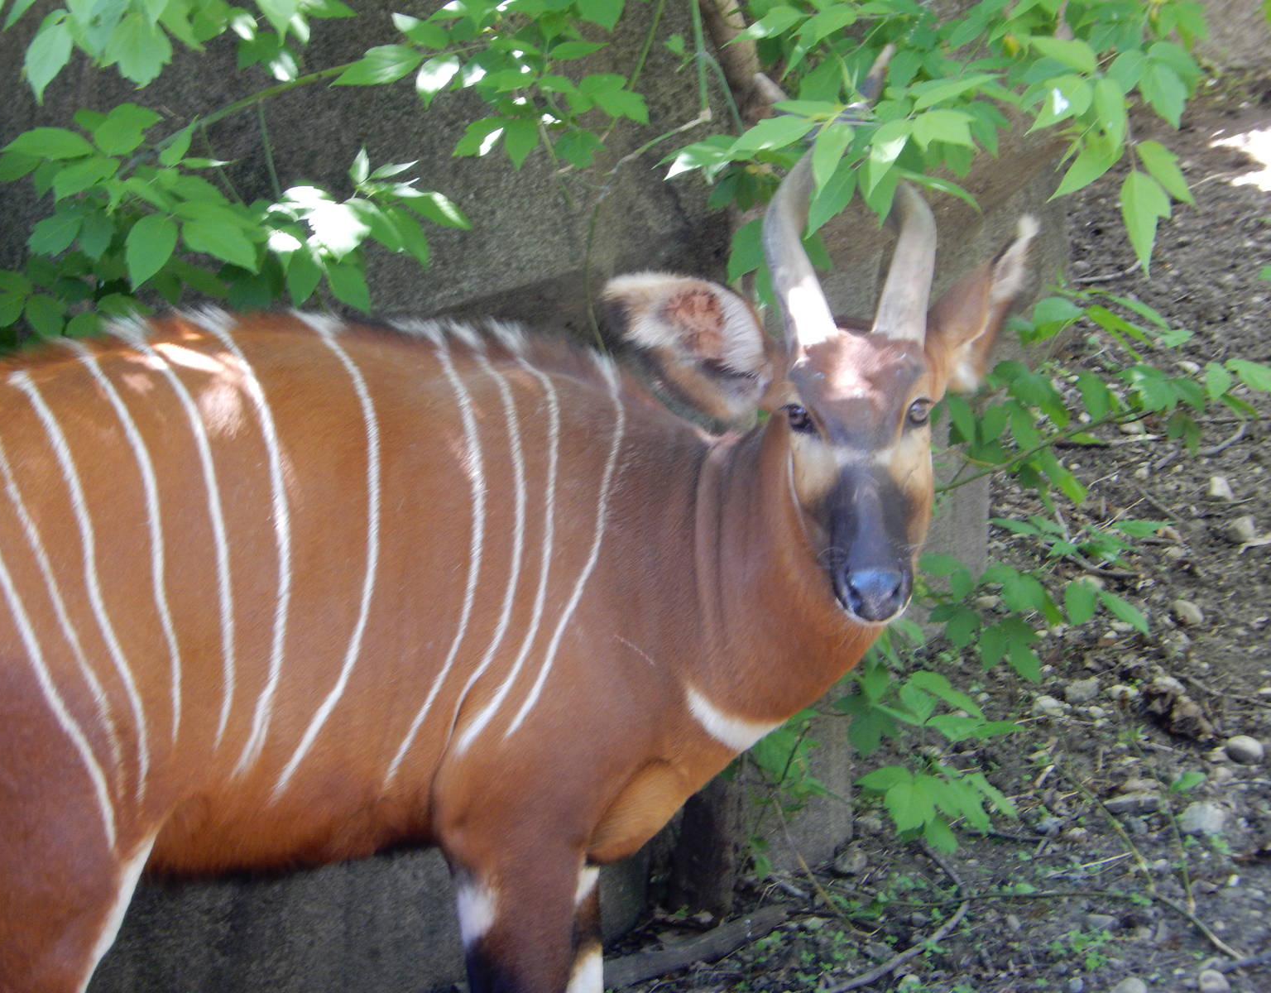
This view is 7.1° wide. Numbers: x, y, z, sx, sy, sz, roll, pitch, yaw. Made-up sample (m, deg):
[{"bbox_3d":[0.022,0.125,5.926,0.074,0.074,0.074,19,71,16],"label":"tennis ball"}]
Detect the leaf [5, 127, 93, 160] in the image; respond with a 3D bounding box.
[{"bbox_3d":[-0.701,-0.422,12.200,0.109,0.016,0.051,-1,45,-5],"label":"leaf"}]

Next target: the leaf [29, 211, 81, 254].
[{"bbox_3d":[-0.693,-0.315,12.200,0.081,0.016,0.050,-33,59,-15],"label":"leaf"}]

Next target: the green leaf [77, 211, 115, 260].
[{"bbox_3d":[-0.634,-0.306,12.000,0.045,0.057,0.030,0,9,0],"label":"green leaf"}]

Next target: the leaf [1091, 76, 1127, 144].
[{"bbox_3d":[0.543,-0.443,11.700,0.038,0.088,0.016,0,-32,-20],"label":"leaf"}]

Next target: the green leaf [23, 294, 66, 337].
[{"bbox_3d":[-0.711,-0.219,12.300,0.047,0.070,0.015,-27,-22,-19],"label":"green leaf"}]

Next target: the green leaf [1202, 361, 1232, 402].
[{"bbox_3d":[0.712,-0.141,12.500,0.034,0.053,0.015,-7,-27,-5],"label":"green leaf"}]

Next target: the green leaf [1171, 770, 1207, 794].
[{"bbox_3d":[0.705,0.363,13.000,0.050,0.016,0.029,-22,50,-10],"label":"green leaf"}]

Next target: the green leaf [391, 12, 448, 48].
[{"bbox_3d":[-0.249,-0.538,11.800,0.065,0.041,0.030,0,9,0],"label":"green leaf"}]

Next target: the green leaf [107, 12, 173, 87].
[{"bbox_3d":[-0.568,-0.511,11.700,0.076,0.085,0.030,0,9,0],"label":"green leaf"}]

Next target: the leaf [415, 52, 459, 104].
[{"bbox_3d":[-0.244,-0.512,12.600,0.045,0.082,0.014,24,-27,13],"label":"leaf"}]

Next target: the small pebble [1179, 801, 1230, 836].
[{"bbox_3d":[0.696,0.394,12.500,0.062,0.043,0.050,0,9,0],"label":"small pebble"}]

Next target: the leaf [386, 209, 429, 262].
[{"bbox_3d":[-0.266,-0.304,11.900,0.051,0.063,0.030,0,9,0],"label":"leaf"}]

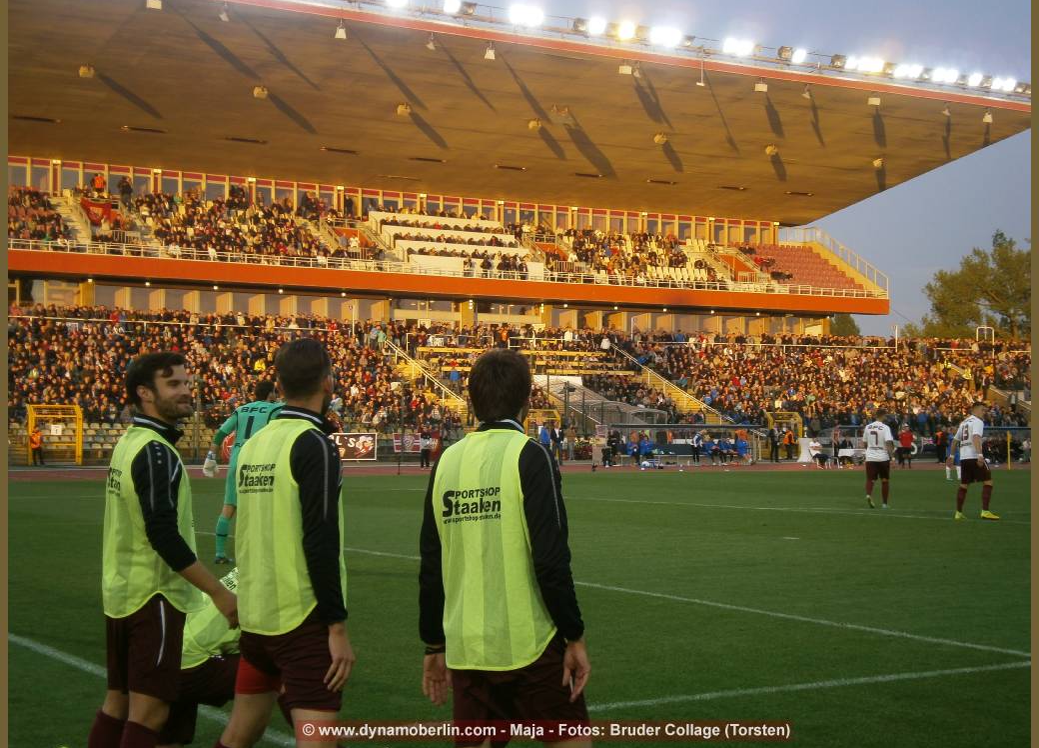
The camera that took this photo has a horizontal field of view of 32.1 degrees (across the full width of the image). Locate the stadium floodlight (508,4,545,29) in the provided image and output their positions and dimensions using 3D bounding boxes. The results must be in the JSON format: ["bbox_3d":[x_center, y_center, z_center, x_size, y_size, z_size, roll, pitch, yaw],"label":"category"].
[{"bbox_3d":[0.333,-18.293,92.412,1.750,1.100,0.650,1,6,-27],"label":"stadium floodlight"}]

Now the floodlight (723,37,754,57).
[{"bbox_3d":[12.143,-18.118,99.910,1.600,1.000,0.650,1,6,-26],"label":"floodlight"}]

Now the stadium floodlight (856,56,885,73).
[{"bbox_3d":[20.475,-18.029,105.200,1.750,0.900,0.650,1,6,-25],"label":"stadium floodlight"}]

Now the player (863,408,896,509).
[{"bbox_3d":[6.208,1.455,31.100,0.540,1.720,0.420,0,-2,30],"label":"player"}]

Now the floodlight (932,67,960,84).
[{"bbox_3d":[25.614,-17.927,108.463,1.650,0.950,0.650,1,6,-25],"label":"floodlight"}]

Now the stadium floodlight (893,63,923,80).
[{"bbox_3d":[23.039,-17.893,106.826,1.750,0.950,0.650,1,6,-25],"label":"stadium floodlight"}]

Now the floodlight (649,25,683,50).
[{"bbox_3d":[7.885,-18.112,97.205,1.650,1.050,0.650,1,6,-26],"label":"floodlight"}]

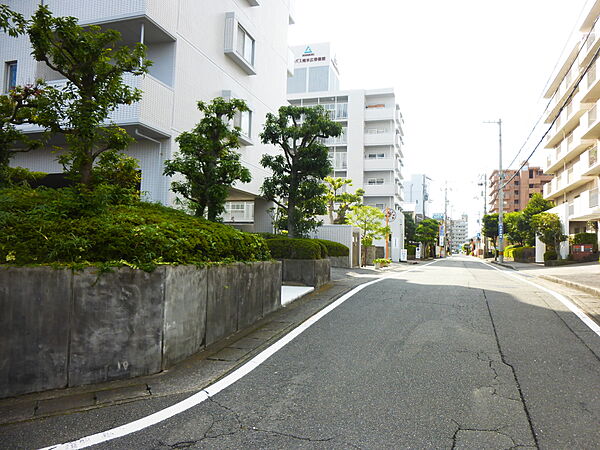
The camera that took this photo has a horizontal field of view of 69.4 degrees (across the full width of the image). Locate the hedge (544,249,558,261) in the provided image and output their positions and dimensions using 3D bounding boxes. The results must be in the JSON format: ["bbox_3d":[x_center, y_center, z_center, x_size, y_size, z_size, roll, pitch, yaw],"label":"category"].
[{"bbox_3d":[17.703,2.112,30.500,0.980,0.820,0.950,0,-3,17],"label":"hedge"}]

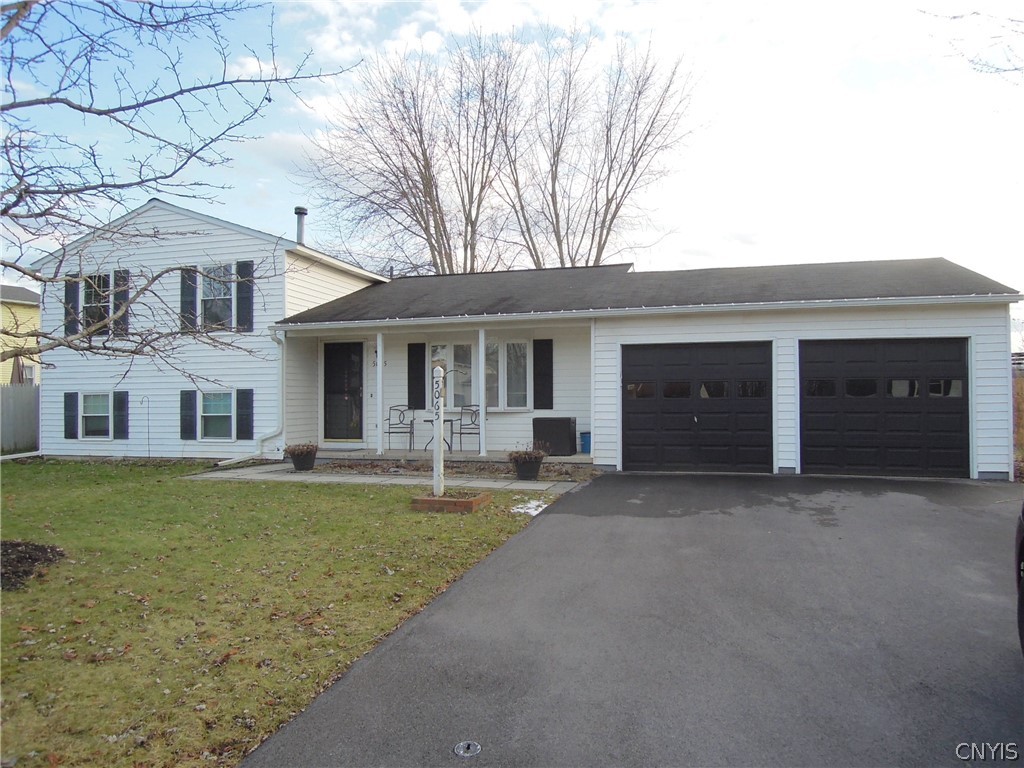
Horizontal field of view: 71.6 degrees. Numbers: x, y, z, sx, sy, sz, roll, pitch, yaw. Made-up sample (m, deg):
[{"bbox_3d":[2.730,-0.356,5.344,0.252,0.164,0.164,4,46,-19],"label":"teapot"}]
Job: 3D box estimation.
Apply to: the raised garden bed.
[{"bbox_3d":[-0.709,1.388,8.443,0.760,0.145,0.760,-1,-2,16],"label":"raised garden bed"}]

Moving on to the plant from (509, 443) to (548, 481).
[{"bbox_3d":[0.239,1.165,10.687,0.500,0.540,0.500,-1,-2,16],"label":"plant"}]

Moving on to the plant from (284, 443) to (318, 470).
[{"bbox_3d":[-3.633,1.262,12.318,0.500,0.460,0.500,-1,-2,16],"label":"plant"}]

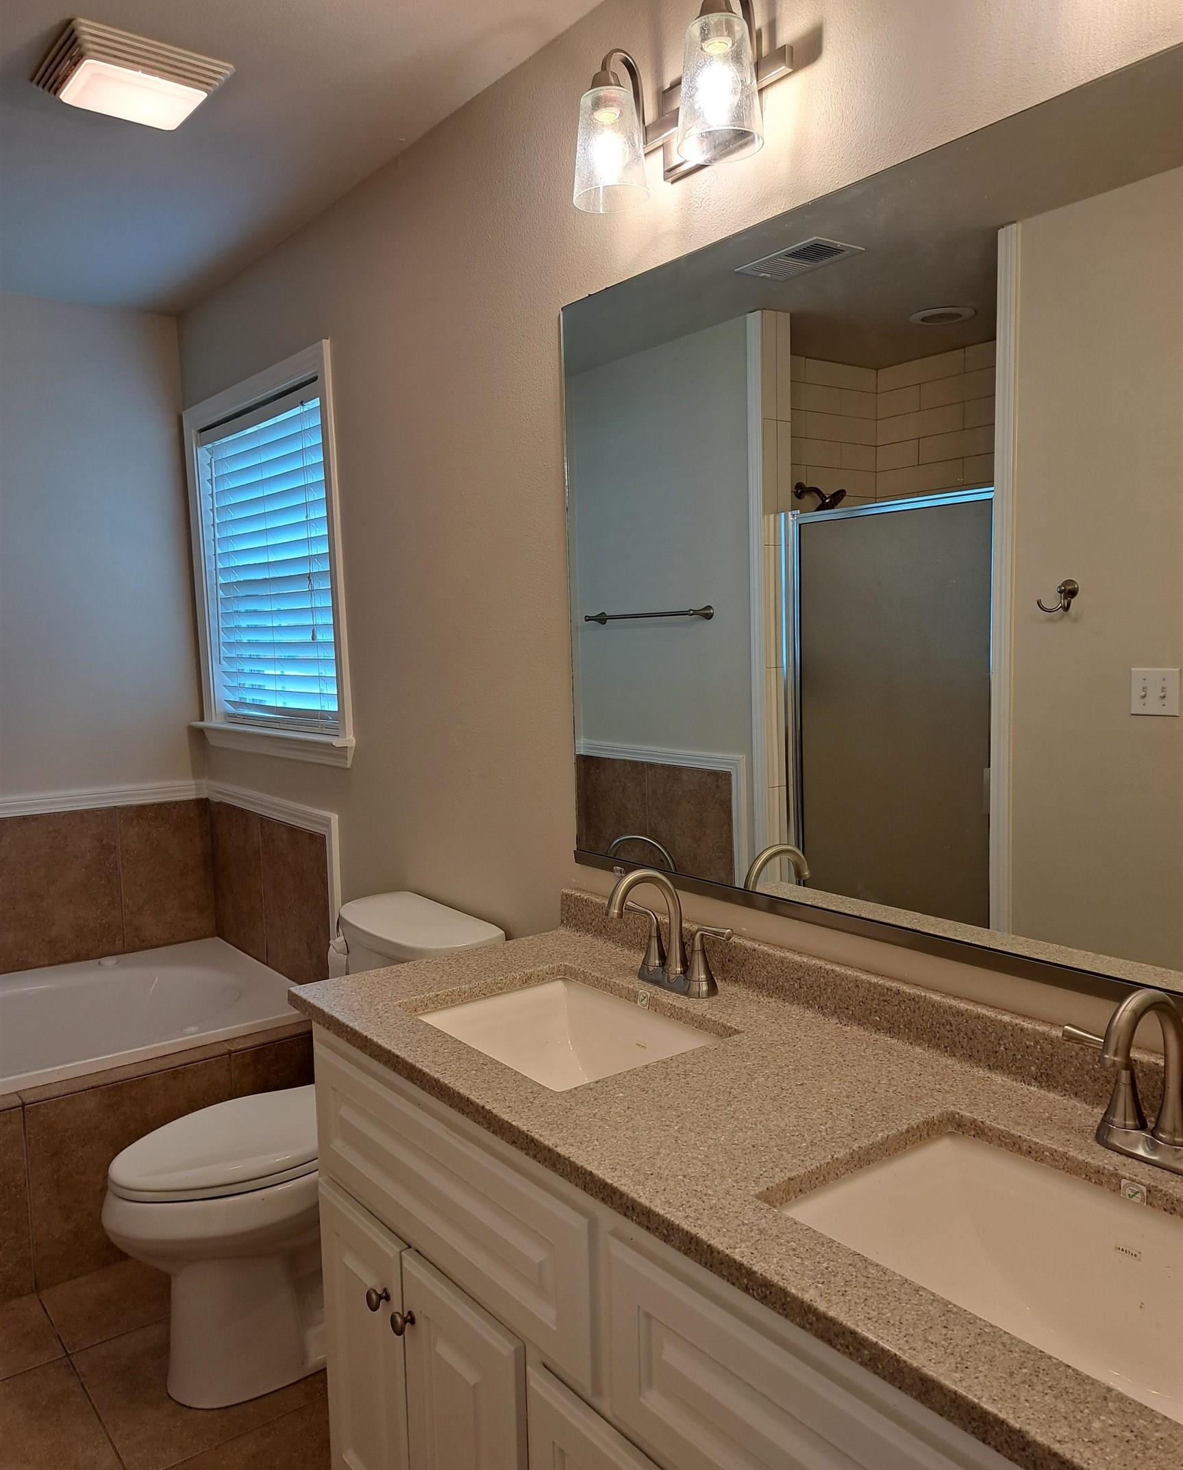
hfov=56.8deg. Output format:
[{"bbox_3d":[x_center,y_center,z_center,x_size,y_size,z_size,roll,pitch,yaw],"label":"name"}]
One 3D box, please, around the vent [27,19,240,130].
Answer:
[{"bbox_3d":[-0.833,-1.176,1.991,0.272,0.048,0.272,-5,7,-38],"label":"vent"}]

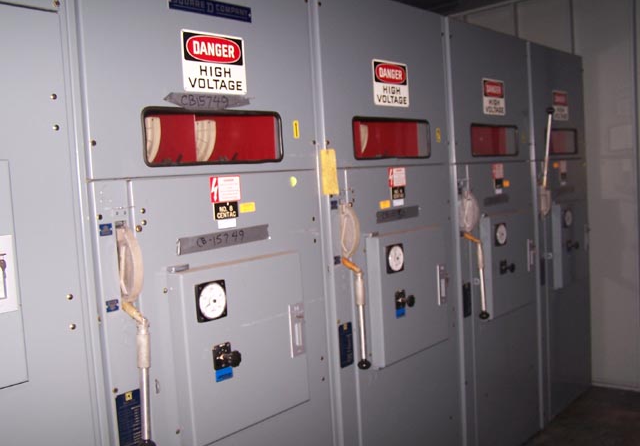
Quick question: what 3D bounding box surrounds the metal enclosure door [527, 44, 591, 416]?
[{"bbox_3d":[1.534,0.053,4.475,0.050,2.256,0.924,0,5,38],"label":"metal enclosure door"}]

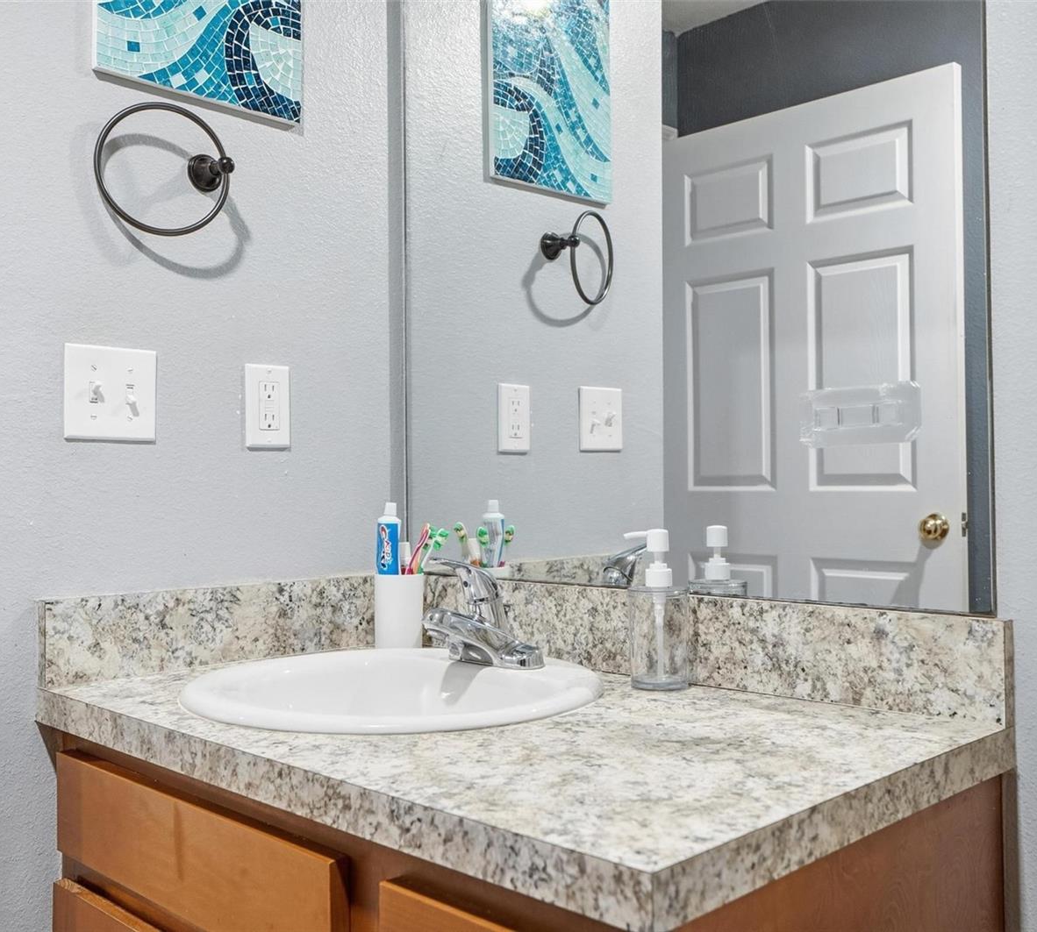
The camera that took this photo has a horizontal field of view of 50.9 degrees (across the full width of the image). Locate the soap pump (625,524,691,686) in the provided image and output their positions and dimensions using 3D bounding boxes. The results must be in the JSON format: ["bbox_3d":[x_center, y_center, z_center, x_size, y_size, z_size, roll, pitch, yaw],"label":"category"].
[{"bbox_3d":[0.160,0.164,1.254,0.074,0.180,0.069,0,-1,-11],"label":"soap pump"}]

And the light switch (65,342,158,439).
[{"bbox_3d":[-0.496,-0.089,1.333,0.018,0.116,0.116,-2,-2,45],"label":"light switch"}]

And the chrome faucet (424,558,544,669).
[{"bbox_3d":[-0.059,0.179,1.335,0.152,0.134,0.154,-2,-2,45],"label":"chrome faucet"}]

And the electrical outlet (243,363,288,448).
[{"bbox_3d":[-0.343,-0.081,1.495,0.009,0.115,0.071,-2,-2,45],"label":"electrical outlet"}]

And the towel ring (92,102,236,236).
[{"bbox_3d":[-0.440,-0.370,1.365,0.065,0.166,0.167,-2,-2,45],"label":"towel ring"}]

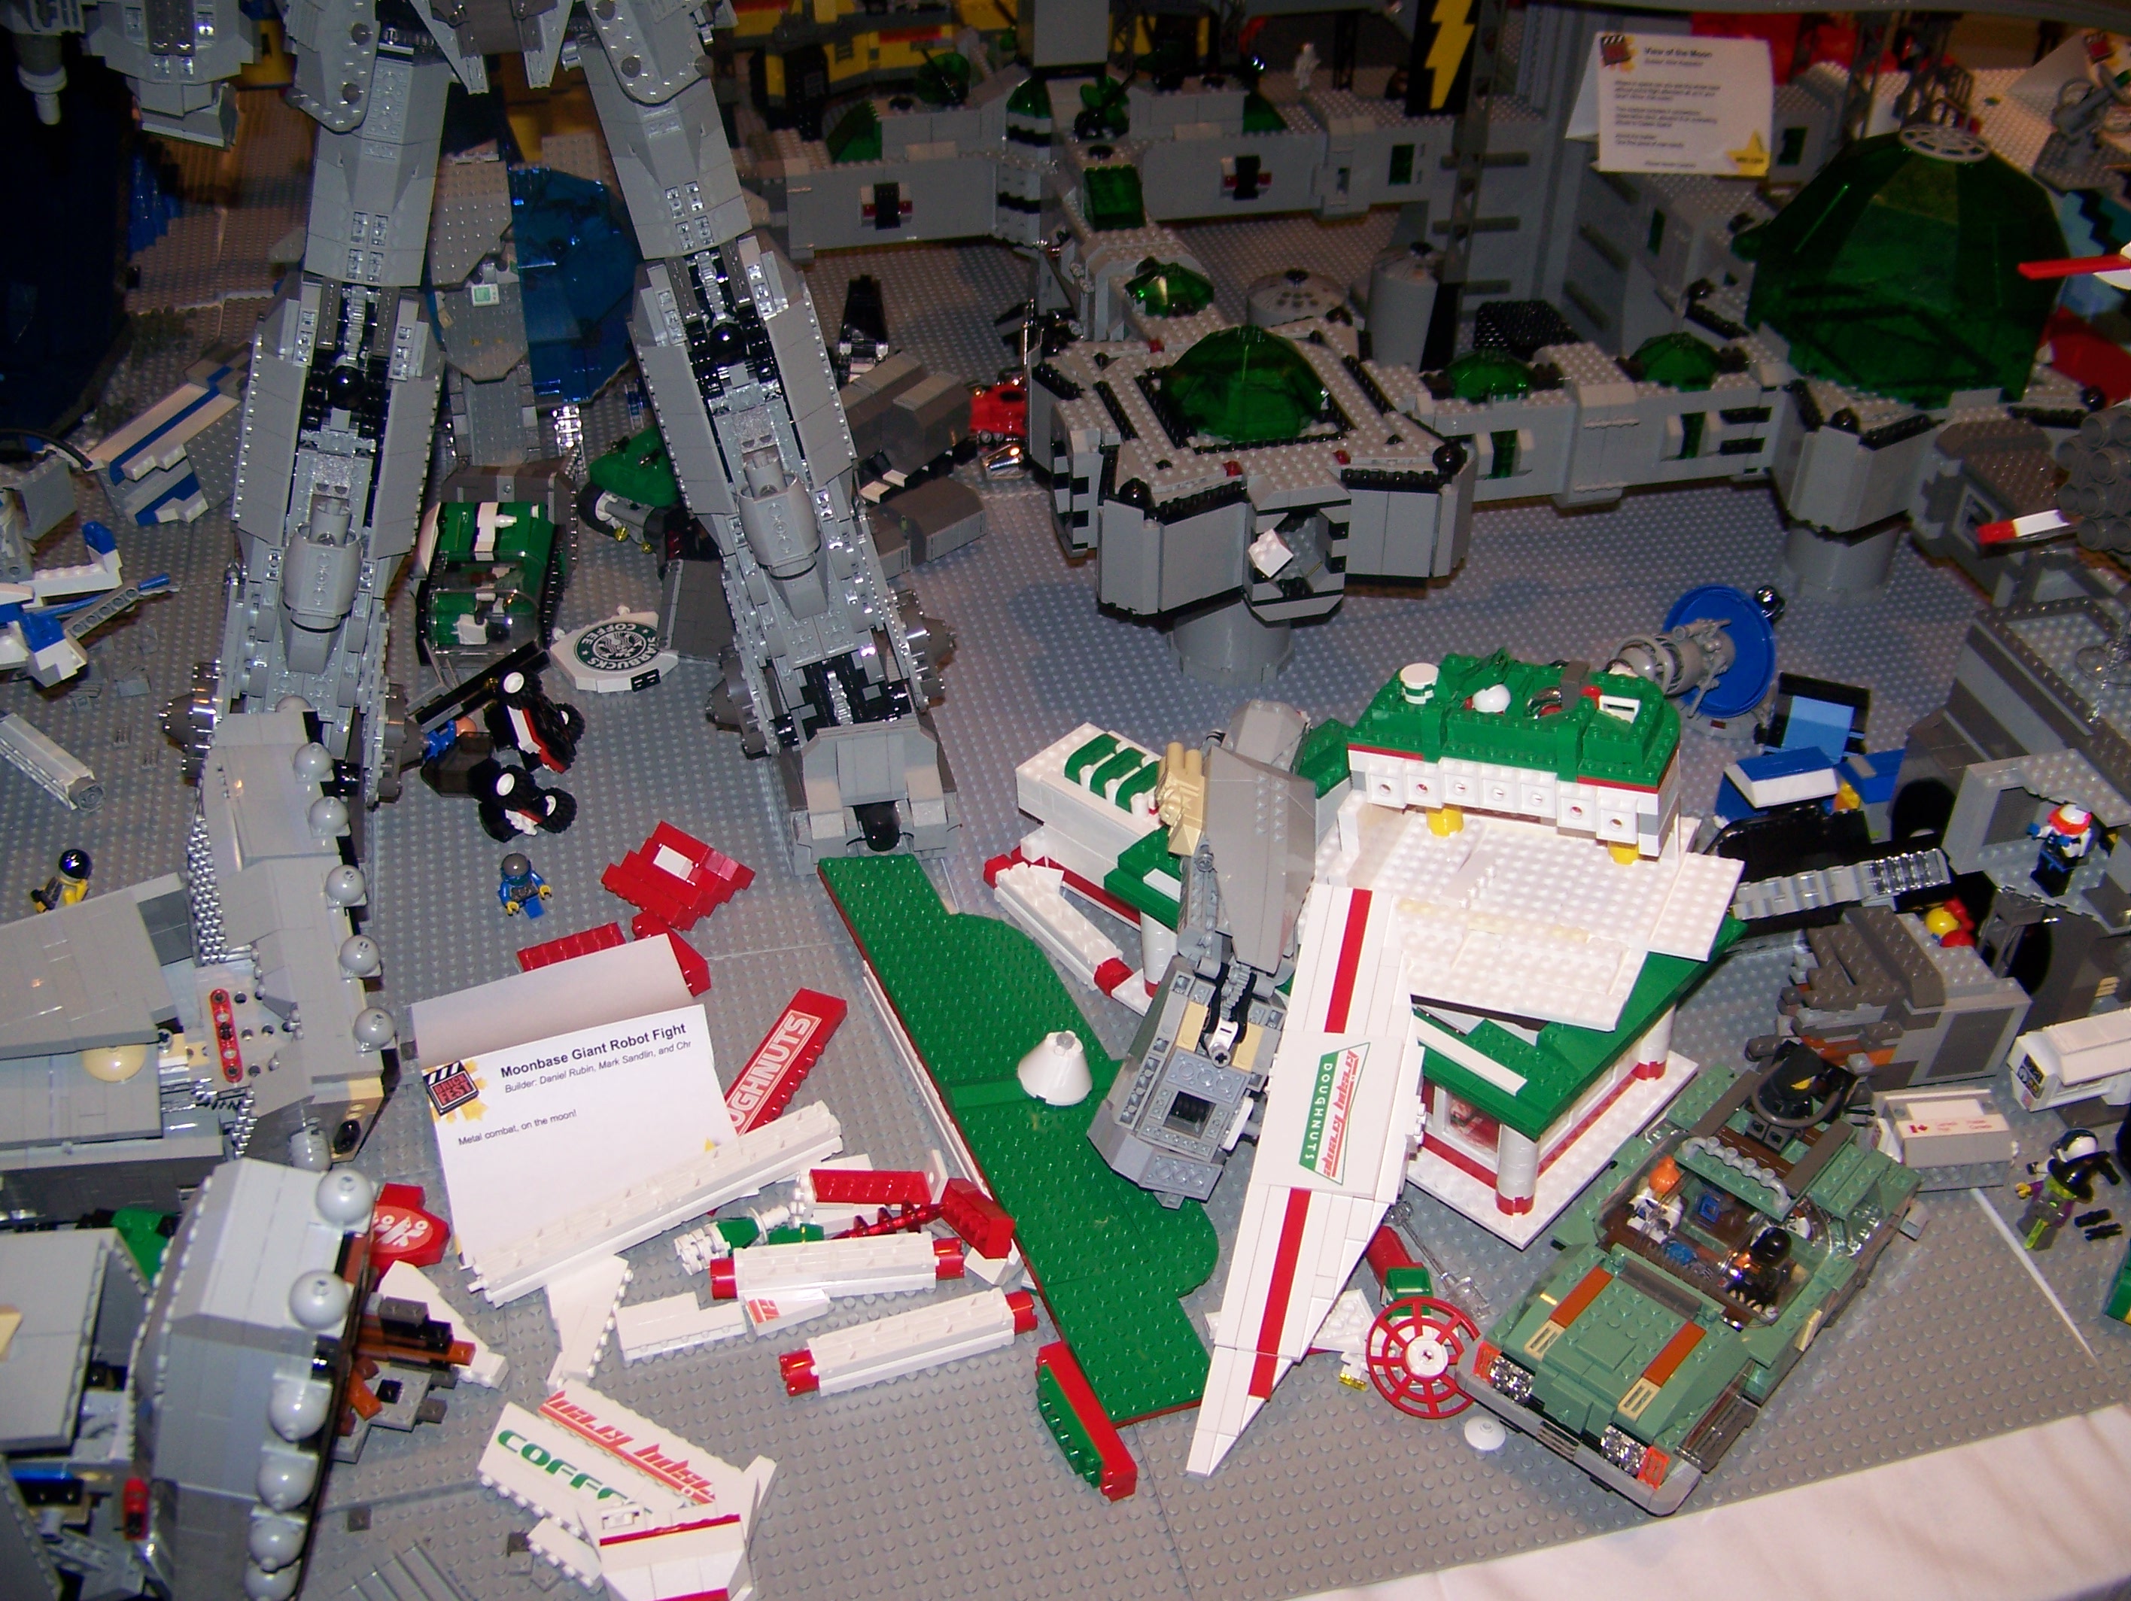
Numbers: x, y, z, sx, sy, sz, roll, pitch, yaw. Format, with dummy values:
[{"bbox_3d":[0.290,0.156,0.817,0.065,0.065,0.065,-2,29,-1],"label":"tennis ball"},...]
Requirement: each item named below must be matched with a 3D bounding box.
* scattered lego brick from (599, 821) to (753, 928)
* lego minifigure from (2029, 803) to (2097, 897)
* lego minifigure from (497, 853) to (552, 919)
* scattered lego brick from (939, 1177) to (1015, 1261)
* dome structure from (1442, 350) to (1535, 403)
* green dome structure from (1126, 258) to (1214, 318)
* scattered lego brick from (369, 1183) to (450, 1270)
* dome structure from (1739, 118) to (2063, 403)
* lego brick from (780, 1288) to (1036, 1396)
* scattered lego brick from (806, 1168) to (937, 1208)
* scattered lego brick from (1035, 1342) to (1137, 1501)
[{"bbox_3d":[-0.189,0.036,1.039,0.059,0.018,0.048,-30,48,-34],"label":"scattered lego brick"},{"bbox_3d":[0.450,0.022,0.974,0.019,0.043,0.026,-9,39,-12],"label":"lego minifigure"},{"bbox_3d":[-0.254,0.041,1.013,0.025,0.041,0.018,-23,44,-27],"label":"lego minifigure"},{"bbox_3d":[-0.034,0.167,0.859,0.011,0.016,0.032,-1,24,-40],"label":"scattered lego brick"},{"bbox_3d":[0.221,-0.226,1.124,0.047,0.019,0.047,-8,39,-12],"label":"dome structure"},{"bbox_3d":[0.059,-0.289,1.201,0.047,0.019,0.047,-8,39,-12],"label":"green dome structure"},{"bbox_3d":[-0.269,0.173,0.869,0.047,0.009,0.047,2,38,2],"label":"scattered lego brick"},{"bbox_3d":[0.453,-0.298,1.147,0.157,0.110,0.157,-8,39,-12],"label":"dome structure"},{"bbox_3d":[-0.059,0.207,0.825,0.098,0.016,0.016,-11,40,-15],"label":"lego brick"},{"bbox_3d":[-0.080,0.160,0.875,0.048,0.005,0.016,1,40,-19],"label":"scattered lego brick"},{"bbox_3d":[0.006,0.230,0.796,0.015,0.016,0.064,-16,41,-21],"label":"scattered lego brick"}]

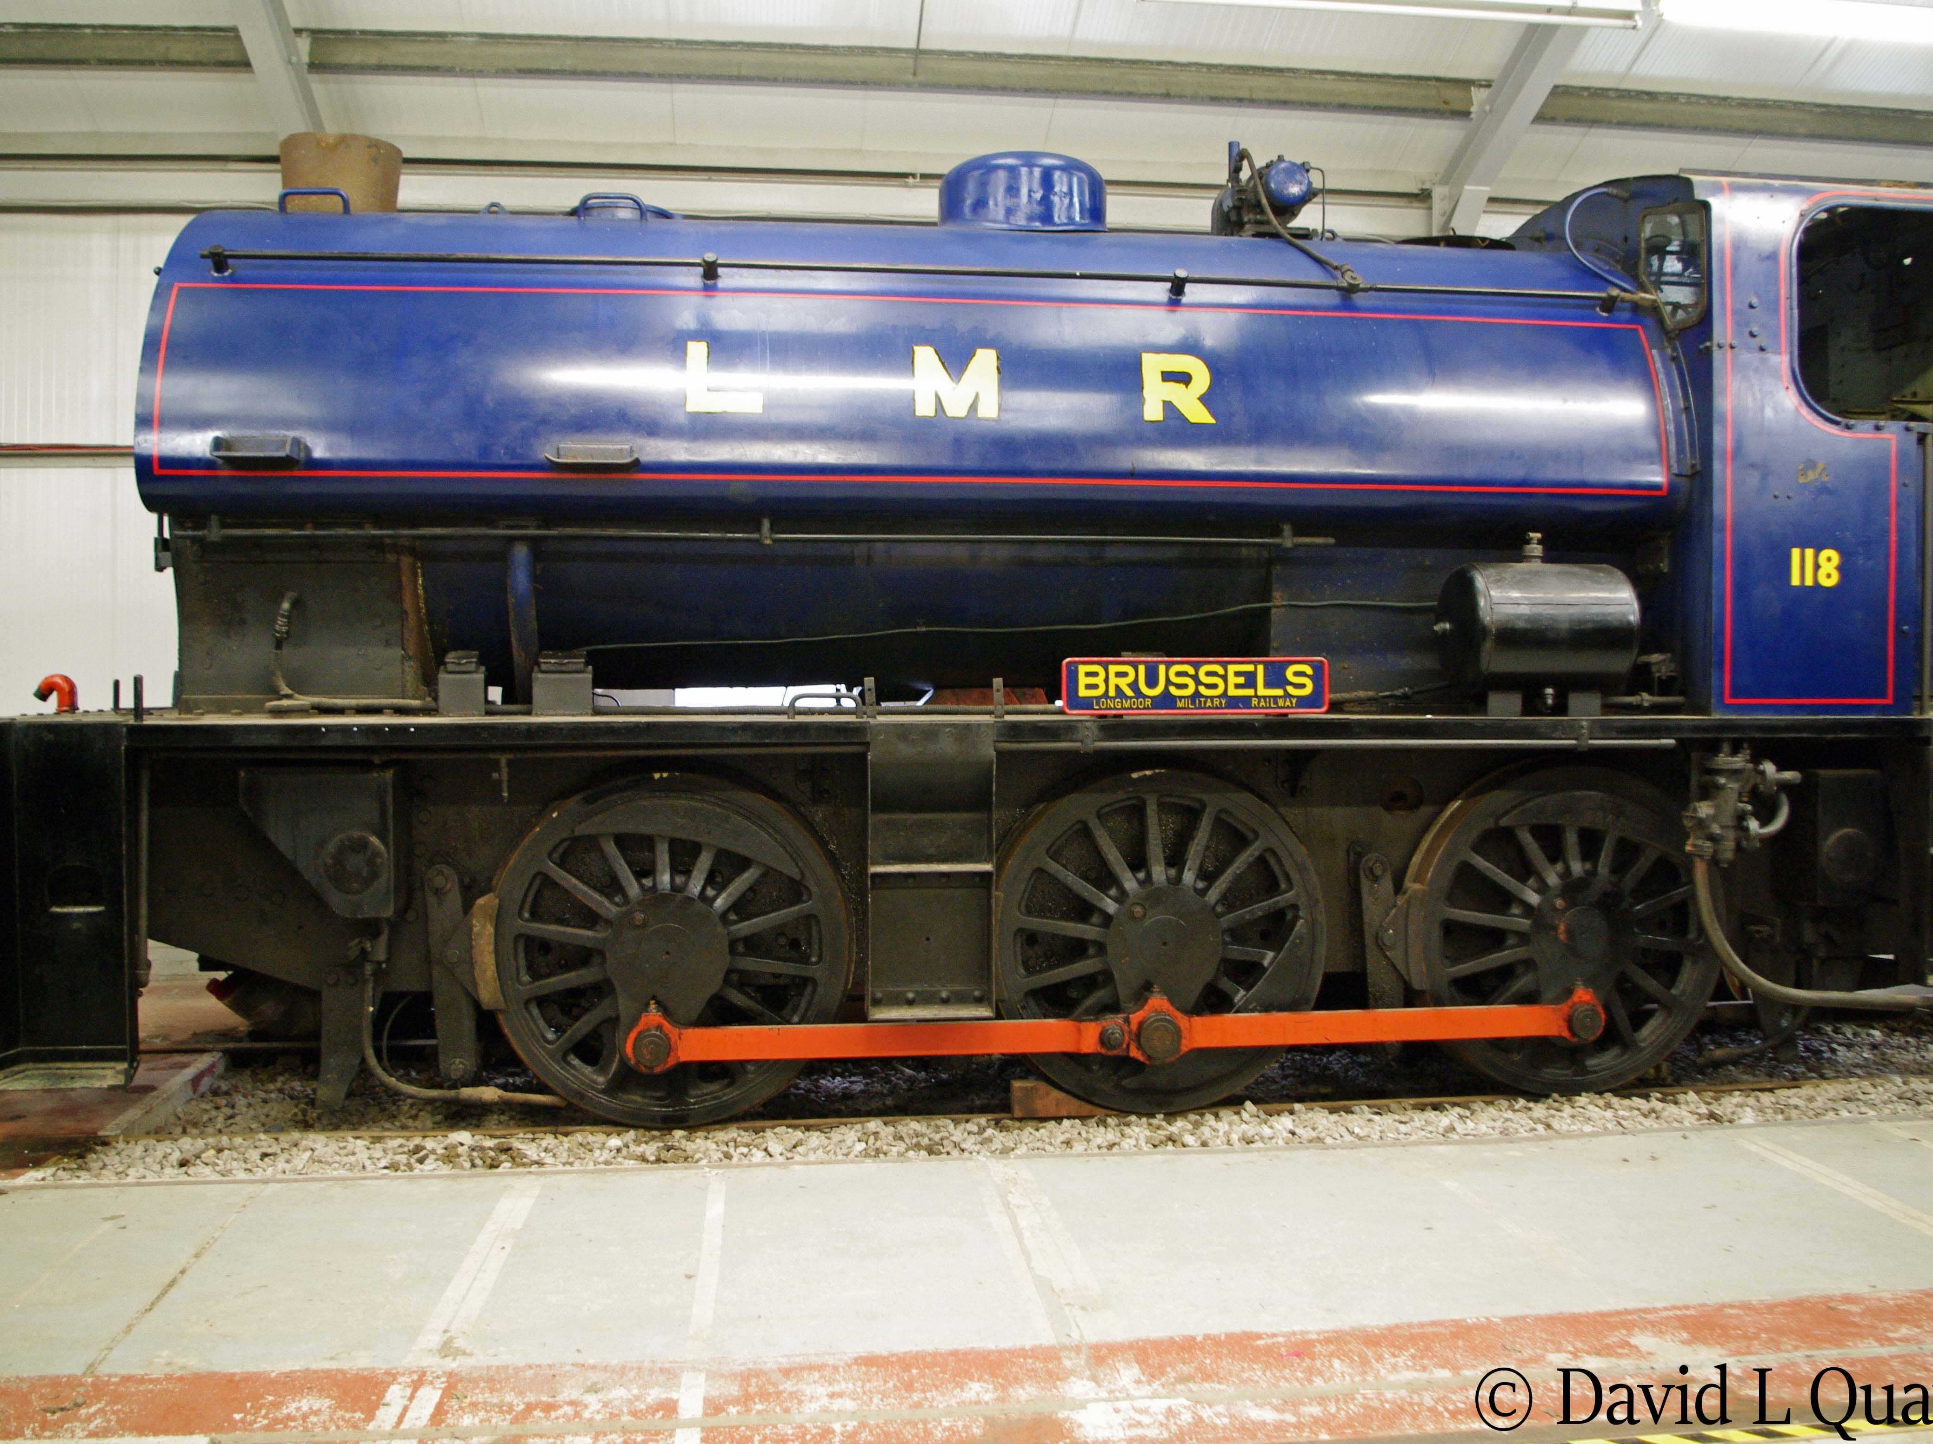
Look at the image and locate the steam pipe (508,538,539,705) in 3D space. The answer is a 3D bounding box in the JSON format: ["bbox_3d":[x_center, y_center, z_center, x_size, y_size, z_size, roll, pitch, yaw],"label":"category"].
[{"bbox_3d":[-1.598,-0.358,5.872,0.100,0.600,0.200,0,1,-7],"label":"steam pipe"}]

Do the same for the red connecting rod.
[{"bbox_3d":[0.585,1.086,5.779,3.550,0.220,0.100,0,1,-7],"label":"red connecting rod"}]

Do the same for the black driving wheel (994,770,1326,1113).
[{"bbox_3d":[0.699,0.794,5.946,1.260,1.260,0.160,0,1,-7],"label":"black driving wheel"}]

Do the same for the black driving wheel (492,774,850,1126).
[{"bbox_3d":[-1.041,0.794,5.727,1.260,1.260,0.160,0,1,-7],"label":"black driving wheel"}]

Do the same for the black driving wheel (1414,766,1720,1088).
[{"bbox_3d":[2.273,0.781,6.143,1.260,1.260,0.160,0,1,-7],"label":"black driving wheel"}]

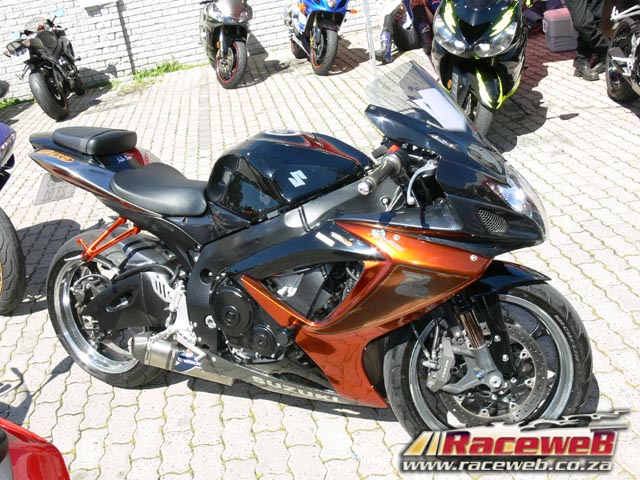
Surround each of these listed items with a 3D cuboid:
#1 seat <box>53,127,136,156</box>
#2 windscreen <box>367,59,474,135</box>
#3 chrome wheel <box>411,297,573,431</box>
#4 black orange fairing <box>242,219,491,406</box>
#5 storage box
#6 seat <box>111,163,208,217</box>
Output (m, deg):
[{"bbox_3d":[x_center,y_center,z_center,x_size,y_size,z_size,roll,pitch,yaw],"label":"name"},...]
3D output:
[{"bbox_3d":[-0.793,-0.344,2.254,0.370,0.090,0.230,4,17,26],"label":"seat"},{"bbox_3d":[0.294,-0.371,1.697,0.250,0.200,0.360,4,17,26],"label":"windscreen"},{"bbox_3d":[0.472,0.367,1.830,0.460,0.460,0.110,-8,5,3],"label":"chrome wheel"},{"bbox_3d":[0.127,0.193,1.809,0.725,0.585,0.250,4,17,26],"label":"black orange fairing"},{"bbox_3d":[2.405,-2.077,6.386,0.350,0.350,0.300,-4,27,12],"label":"storage box"},{"bbox_3d":[-0.506,-0.178,2.159,0.440,0.125,0.280,4,17,26],"label":"seat"}]

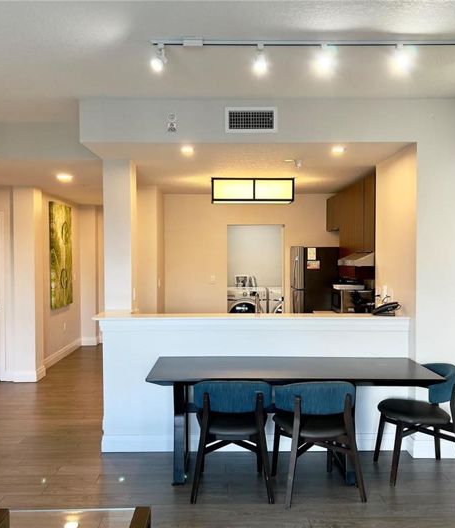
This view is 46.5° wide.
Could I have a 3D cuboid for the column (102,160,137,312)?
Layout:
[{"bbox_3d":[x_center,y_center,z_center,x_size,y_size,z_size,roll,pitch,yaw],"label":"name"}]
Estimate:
[{"bbox_3d":[-0.988,-0.256,4.865,0.246,1.355,0.318,0,1,-1],"label":"column"}]

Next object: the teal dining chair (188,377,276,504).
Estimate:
[{"bbox_3d":[0.033,1.115,3.588,0.517,0.775,0.561,0,1,-1],"label":"teal dining chair"}]

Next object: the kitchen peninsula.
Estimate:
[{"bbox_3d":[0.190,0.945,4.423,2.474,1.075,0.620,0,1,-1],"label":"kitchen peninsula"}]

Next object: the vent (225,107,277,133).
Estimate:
[{"bbox_3d":[0.180,-1.084,3.976,0.394,0.189,0.030,0,1,-1],"label":"vent"}]

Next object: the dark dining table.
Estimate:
[{"bbox_3d":[0.444,1.118,3.793,1.936,0.760,0.742,0,1,-1],"label":"dark dining table"}]

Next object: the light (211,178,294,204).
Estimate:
[{"bbox_3d":[0.279,-0.824,5.965,0.901,0.273,0.380,0,1,-1],"label":"light"}]

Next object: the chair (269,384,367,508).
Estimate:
[{"bbox_3d":[0.581,1.116,3.564,0.510,0.775,0.560,0,1,-10],"label":"chair"}]

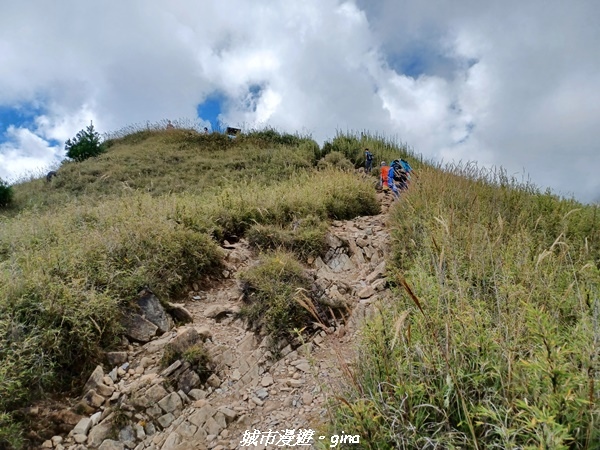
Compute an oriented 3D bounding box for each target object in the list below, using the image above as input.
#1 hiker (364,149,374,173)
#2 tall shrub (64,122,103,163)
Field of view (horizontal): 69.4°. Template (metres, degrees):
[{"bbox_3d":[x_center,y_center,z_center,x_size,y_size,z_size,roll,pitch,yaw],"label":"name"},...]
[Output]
[{"bbox_3d":[4.591,-4.190,28.500,0.550,1.680,0.480,5,-9,-36],"label":"hiker"},{"bbox_3d":[-12.653,-4.826,25.500,2.200,2.400,2.100,3,-8,-25],"label":"tall shrub"}]

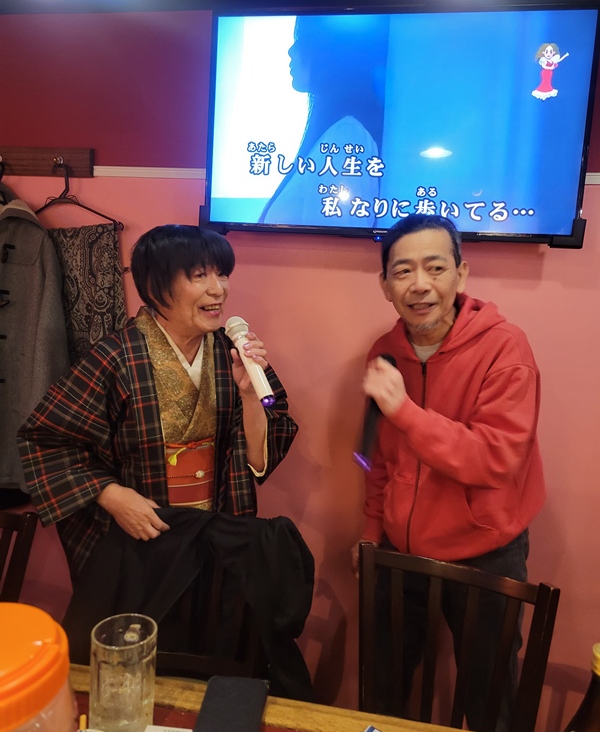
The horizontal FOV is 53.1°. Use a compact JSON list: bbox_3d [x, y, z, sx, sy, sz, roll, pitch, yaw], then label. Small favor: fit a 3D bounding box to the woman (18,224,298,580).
[{"bbox_3d":[-0.340,0.484,1.390,0.560,1.610,0.380,0,8,-25],"label":"woman"}]

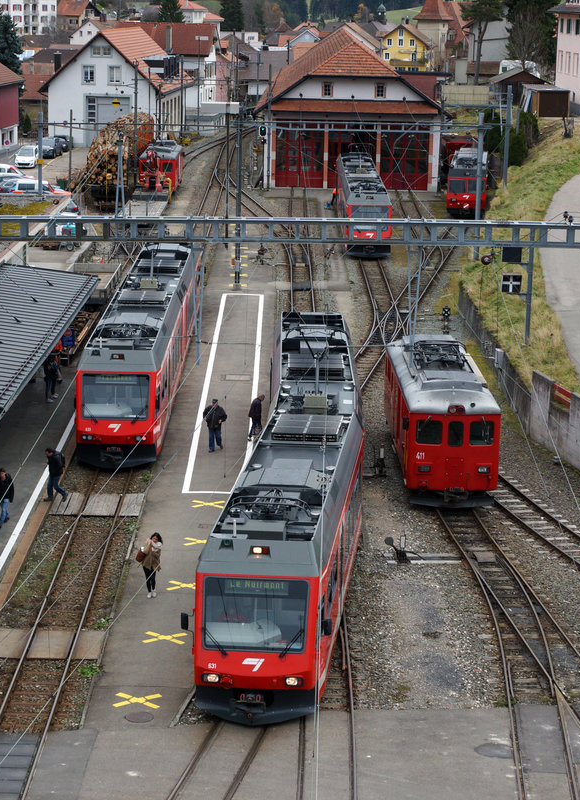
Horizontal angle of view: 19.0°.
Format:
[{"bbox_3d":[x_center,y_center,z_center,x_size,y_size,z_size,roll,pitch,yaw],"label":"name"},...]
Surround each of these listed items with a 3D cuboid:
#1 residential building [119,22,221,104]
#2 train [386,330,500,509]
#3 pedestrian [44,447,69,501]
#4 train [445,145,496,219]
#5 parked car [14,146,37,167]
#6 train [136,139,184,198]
[{"bbox_3d":[-15.713,-43.640,226.000,13.000,10.600,12.000,2,13,5],"label":"residential building"},{"bbox_3d":[4.702,0.150,55.184,2.650,3.750,11.200,1,13,0],"label":"train"},{"bbox_3d":[-6.823,2.151,50.614,0.680,1.600,0.500,0,13,-6],"label":"pedestrian"},{"bbox_3d":[13.110,-16.024,126.401,2.700,3.800,17.000,3,13,6],"label":"train"},{"bbox_3d":[-22.404,-20.955,149.445,1.820,1.500,4.300,1,13,-1],"label":"parked car"},{"bbox_3d":[-9.480,-17.002,128.827,2.600,3.900,11.000,1,13,-1],"label":"train"}]

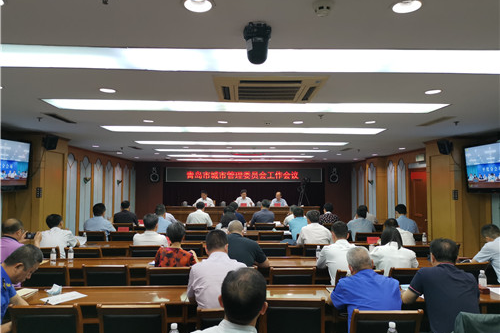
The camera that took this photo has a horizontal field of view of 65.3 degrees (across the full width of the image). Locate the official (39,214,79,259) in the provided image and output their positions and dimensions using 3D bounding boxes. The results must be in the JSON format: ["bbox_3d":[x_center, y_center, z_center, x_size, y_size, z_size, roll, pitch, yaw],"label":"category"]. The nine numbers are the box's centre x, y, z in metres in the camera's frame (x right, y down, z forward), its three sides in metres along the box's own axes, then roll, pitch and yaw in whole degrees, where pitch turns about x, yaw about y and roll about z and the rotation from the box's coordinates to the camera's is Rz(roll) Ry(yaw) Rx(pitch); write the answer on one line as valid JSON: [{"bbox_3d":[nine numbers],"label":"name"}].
[{"bbox_3d":[-2.577,1.291,5.352,0.540,1.232,0.750,0,-3,3],"label":"official"}]

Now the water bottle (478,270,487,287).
[{"bbox_3d":[2.020,0.981,3.387,0.066,0.180,0.066,0,-3,-2],"label":"water bottle"}]

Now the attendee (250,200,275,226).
[{"bbox_3d":[0.260,1.415,8.537,0.540,1.370,0.800,0,-3,-2],"label":"attendee"}]

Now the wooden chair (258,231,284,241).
[{"bbox_3d":[0.373,1.620,7.191,0.490,0.880,0.540,0,-3,-2],"label":"wooden chair"}]

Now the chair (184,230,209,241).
[{"bbox_3d":[-0.967,1.615,7.254,0.470,0.880,0.540,0,-3,-2],"label":"chair"}]

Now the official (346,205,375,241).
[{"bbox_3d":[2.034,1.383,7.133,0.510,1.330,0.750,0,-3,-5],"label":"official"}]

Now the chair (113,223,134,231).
[{"bbox_3d":[-2.694,1.675,8.539,0.470,0.880,0.540,0,-3,-2],"label":"chair"}]

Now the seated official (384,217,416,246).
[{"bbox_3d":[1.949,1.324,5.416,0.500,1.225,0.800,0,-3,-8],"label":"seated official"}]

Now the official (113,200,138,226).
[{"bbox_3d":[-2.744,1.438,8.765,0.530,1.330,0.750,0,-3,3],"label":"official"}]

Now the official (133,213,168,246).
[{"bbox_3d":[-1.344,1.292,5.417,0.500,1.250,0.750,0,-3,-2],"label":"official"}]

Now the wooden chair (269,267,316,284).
[{"bbox_3d":[0.415,1.431,4.027,0.460,0.870,0.540,0,-3,-2],"label":"wooden chair"}]

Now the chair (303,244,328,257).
[{"bbox_3d":[0.946,1.509,5.540,0.460,0.870,0.540,0,-3,-2],"label":"chair"}]

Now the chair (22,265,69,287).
[{"bbox_3d":[-1.973,1.419,3.990,0.450,0.885,0.540,0,-3,-2],"label":"chair"}]

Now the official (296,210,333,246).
[{"bbox_3d":[0.972,1.317,5.779,0.520,1.330,0.750,0,-3,-5],"label":"official"}]

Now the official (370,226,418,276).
[{"bbox_3d":[1.449,1.243,4.110,0.500,1.248,0.780,0,-3,-2],"label":"official"}]

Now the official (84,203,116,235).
[{"bbox_3d":[-2.837,1.371,7.284,0.560,1.330,0.750,0,-3,2],"label":"official"}]

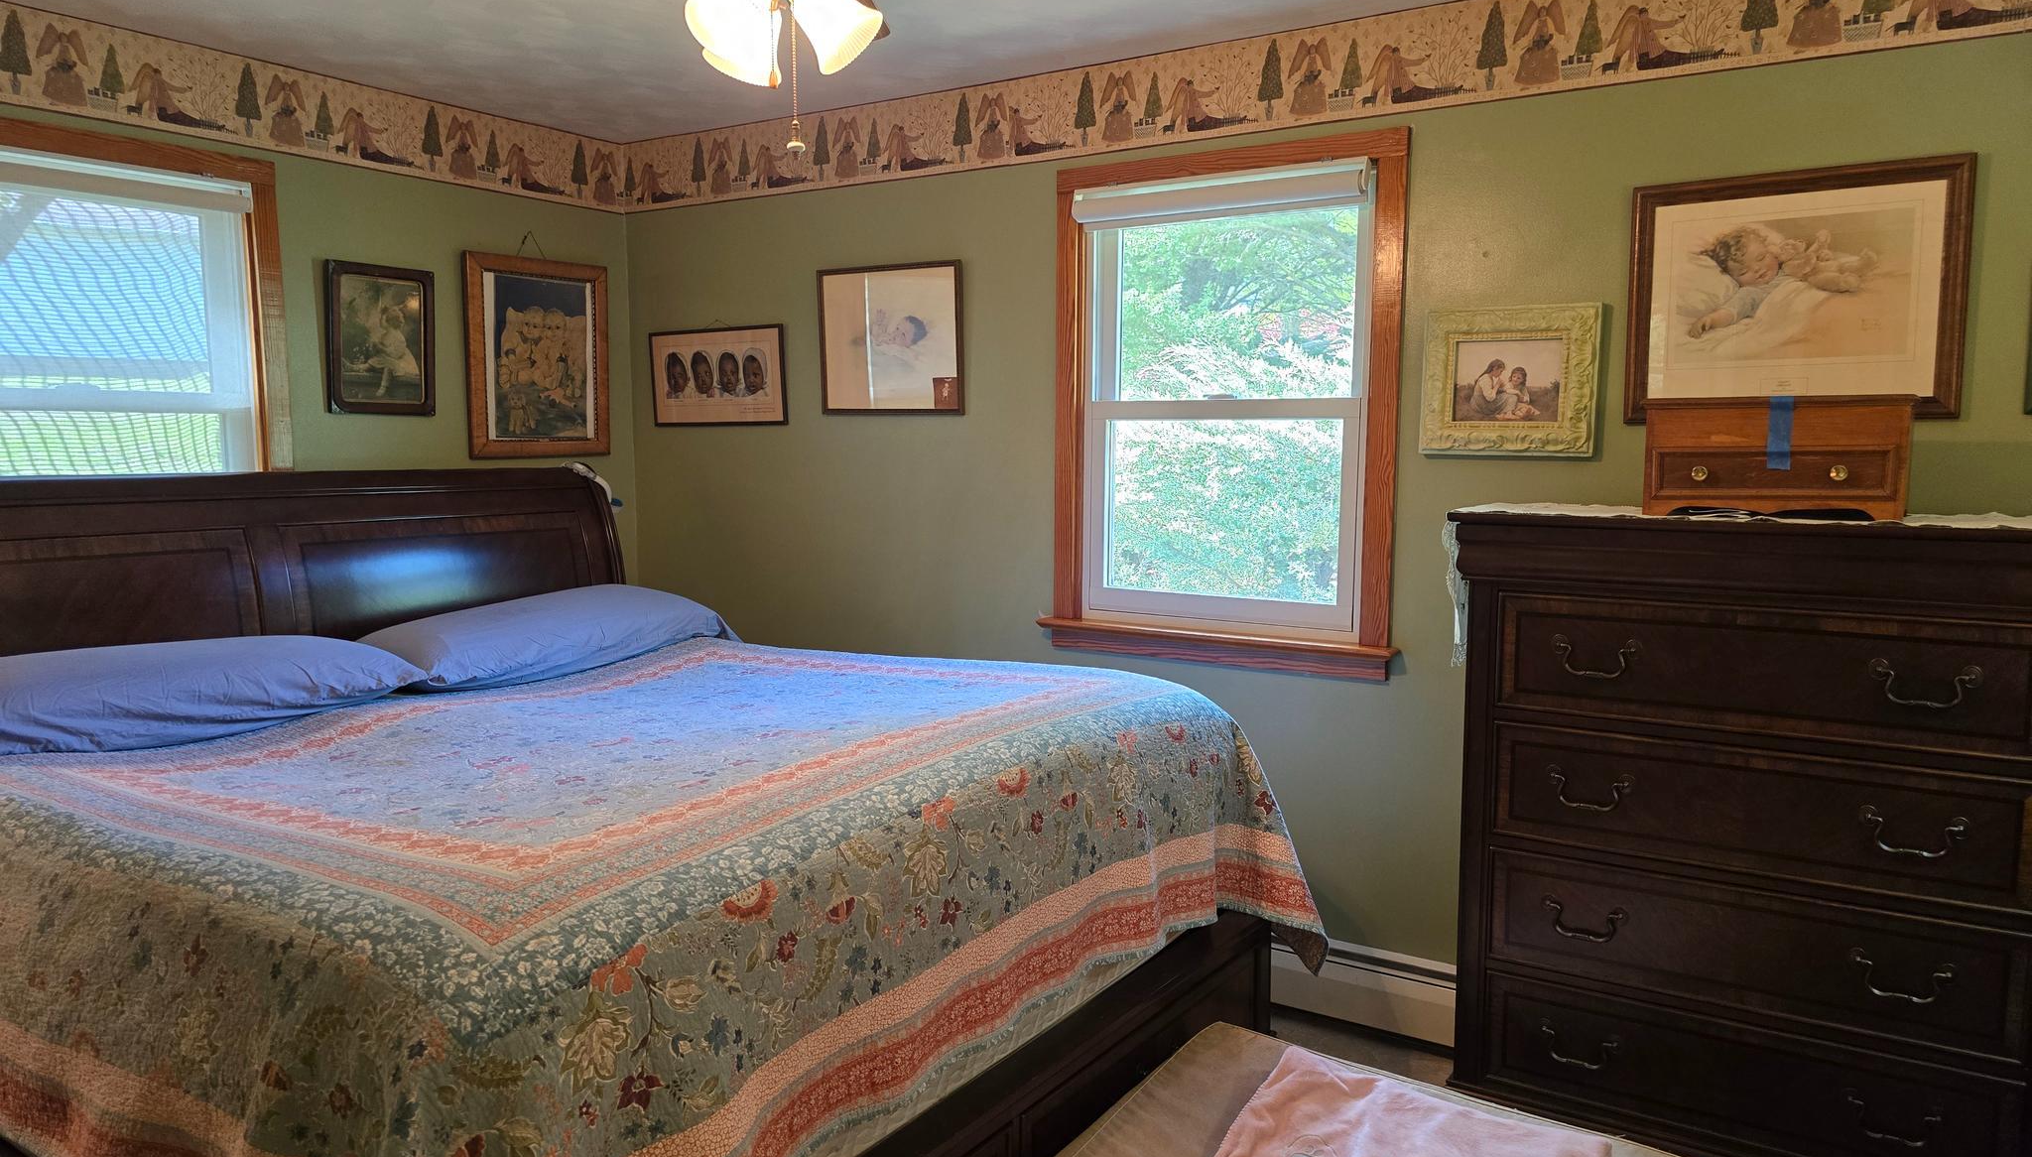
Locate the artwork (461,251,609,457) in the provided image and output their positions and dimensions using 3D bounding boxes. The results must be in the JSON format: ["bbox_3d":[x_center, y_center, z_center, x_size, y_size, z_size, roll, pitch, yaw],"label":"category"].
[{"bbox_3d":[-1.504,-0.691,4.243,0.030,0.612,0.529,4,7,33],"label":"artwork"}]

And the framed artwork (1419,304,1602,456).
[{"bbox_3d":[1.095,-0.433,2.988,0.368,0.326,0.035,4,7,33],"label":"framed artwork"}]

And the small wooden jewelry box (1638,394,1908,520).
[{"bbox_3d":[1.335,-0.210,2.380,0.400,0.199,0.200,4,7,33],"label":"small wooden jewelry box"}]

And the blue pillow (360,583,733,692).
[{"bbox_3d":[-1.288,0.134,3.791,0.485,0.178,0.979,4,7,33],"label":"blue pillow"}]

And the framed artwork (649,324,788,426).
[{"bbox_3d":[-0.966,-0.654,4.406,0.603,0.309,0.025,4,7,33],"label":"framed artwork"}]

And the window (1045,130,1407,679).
[{"bbox_3d":[0.510,-0.423,3.414,0.970,1.275,0.130,4,7,33],"label":"window"}]

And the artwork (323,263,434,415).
[{"bbox_3d":[-1.825,-0.680,3.876,0.030,0.421,0.324,4,7,33],"label":"artwork"}]

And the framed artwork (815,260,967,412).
[{"bbox_3d":[-0.367,-0.705,4.005,0.535,0.432,0.025,4,7,33],"label":"framed artwork"}]

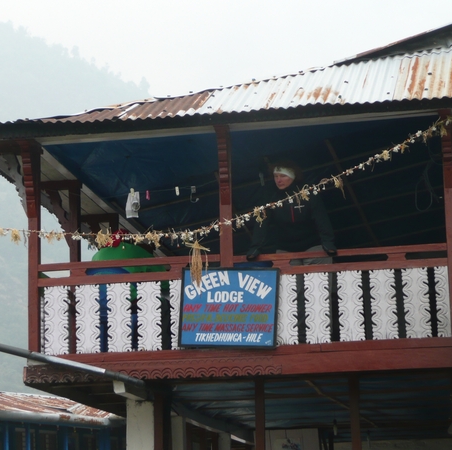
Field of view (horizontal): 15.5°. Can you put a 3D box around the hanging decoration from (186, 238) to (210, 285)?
[{"bbox_3d":[-0.232,0.316,14.012,0.194,0.396,0.140,-3,-10,9],"label":"hanging decoration"}]

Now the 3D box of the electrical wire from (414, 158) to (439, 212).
[{"bbox_3d":[1.737,-0.342,14.414,0.208,0.468,0.100,-3,-10,9],"label":"electrical wire"}]

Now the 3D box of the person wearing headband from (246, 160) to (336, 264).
[{"bbox_3d":[0.595,0.244,14.400,0.779,1.642,0.500,-4,-11,14],"label":"person wearing headband"}]

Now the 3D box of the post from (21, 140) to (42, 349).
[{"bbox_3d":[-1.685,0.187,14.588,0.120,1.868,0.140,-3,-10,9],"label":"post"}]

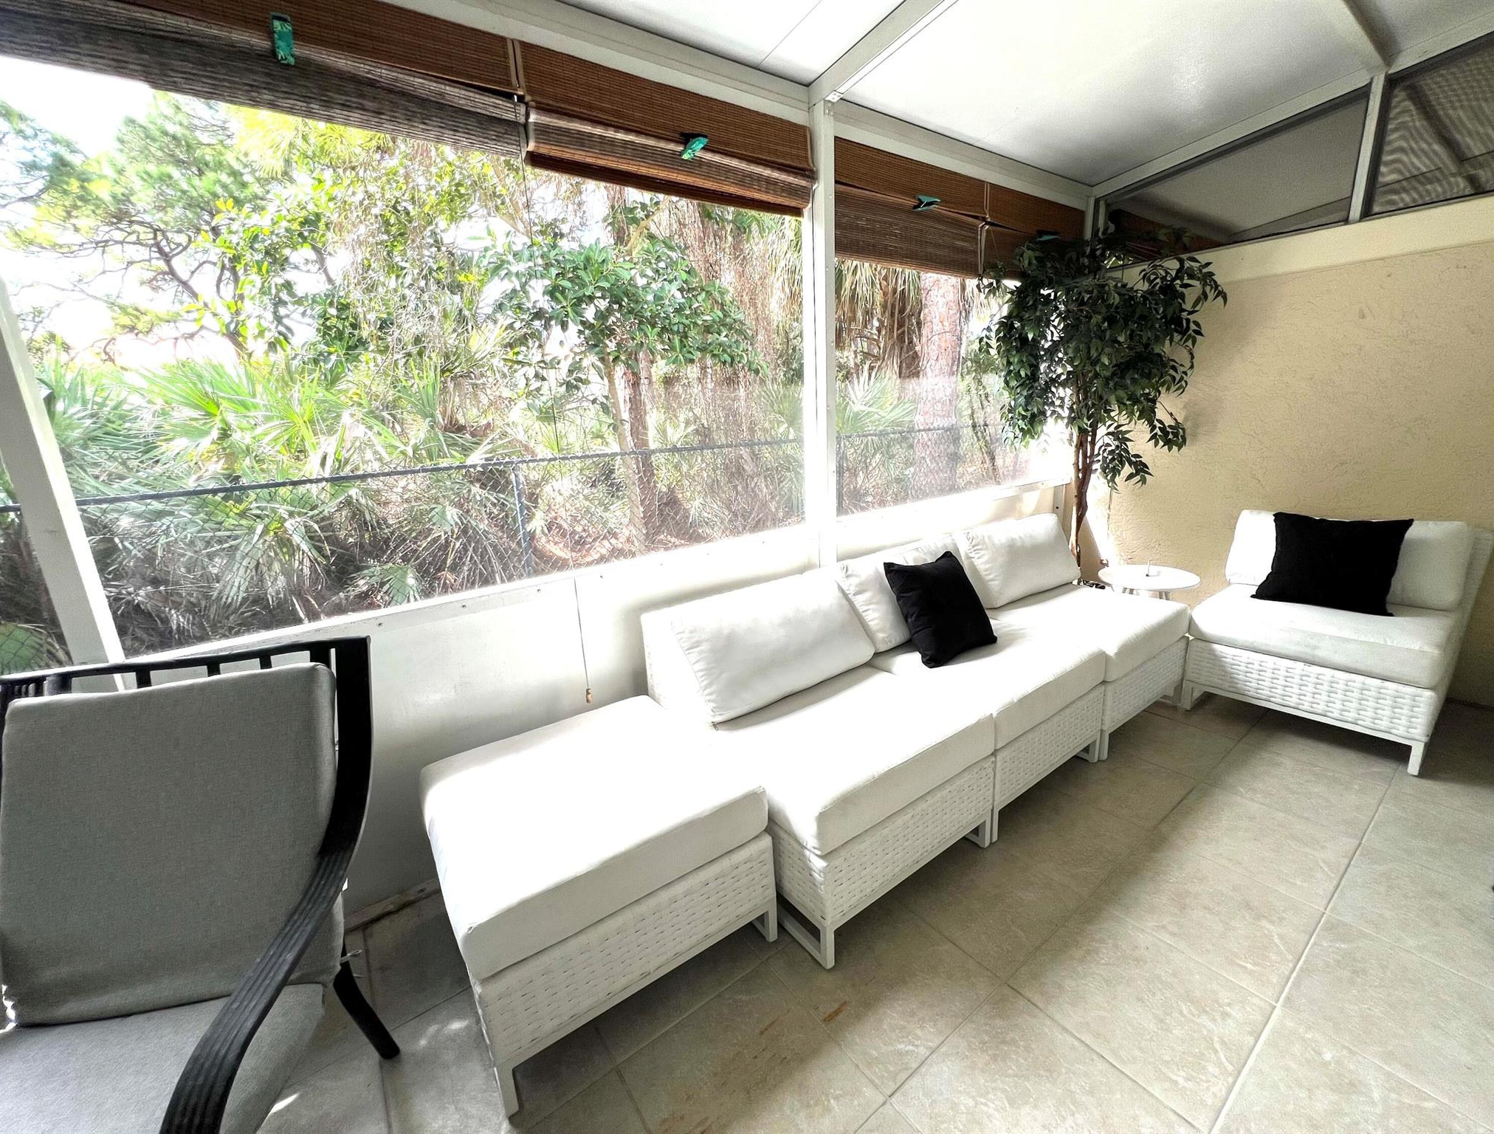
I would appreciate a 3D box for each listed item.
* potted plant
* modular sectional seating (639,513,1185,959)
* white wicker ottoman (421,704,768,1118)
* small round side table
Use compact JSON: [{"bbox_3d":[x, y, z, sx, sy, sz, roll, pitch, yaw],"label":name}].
[{"bbox_3d":[1.831,-0.607,3.037,1.001,2.203,0.854,-13,16,-33],"label":"potted plant"},{"bbox_3d":[0.795,0.361,2.282,2.149,0.808,0.921,-13,16,-33],"label":"modular sectional seating"},{"bbox_3d":[-0.414,0.779,1.571,0.692,0.473,0.711,-12,15,-32],"label":"white wicker ottoman"},{"bbox_3d":[2.102,0.285,3.013,0.441,0.449,0.441,-13,16,-33],"label":"small round side table"}]

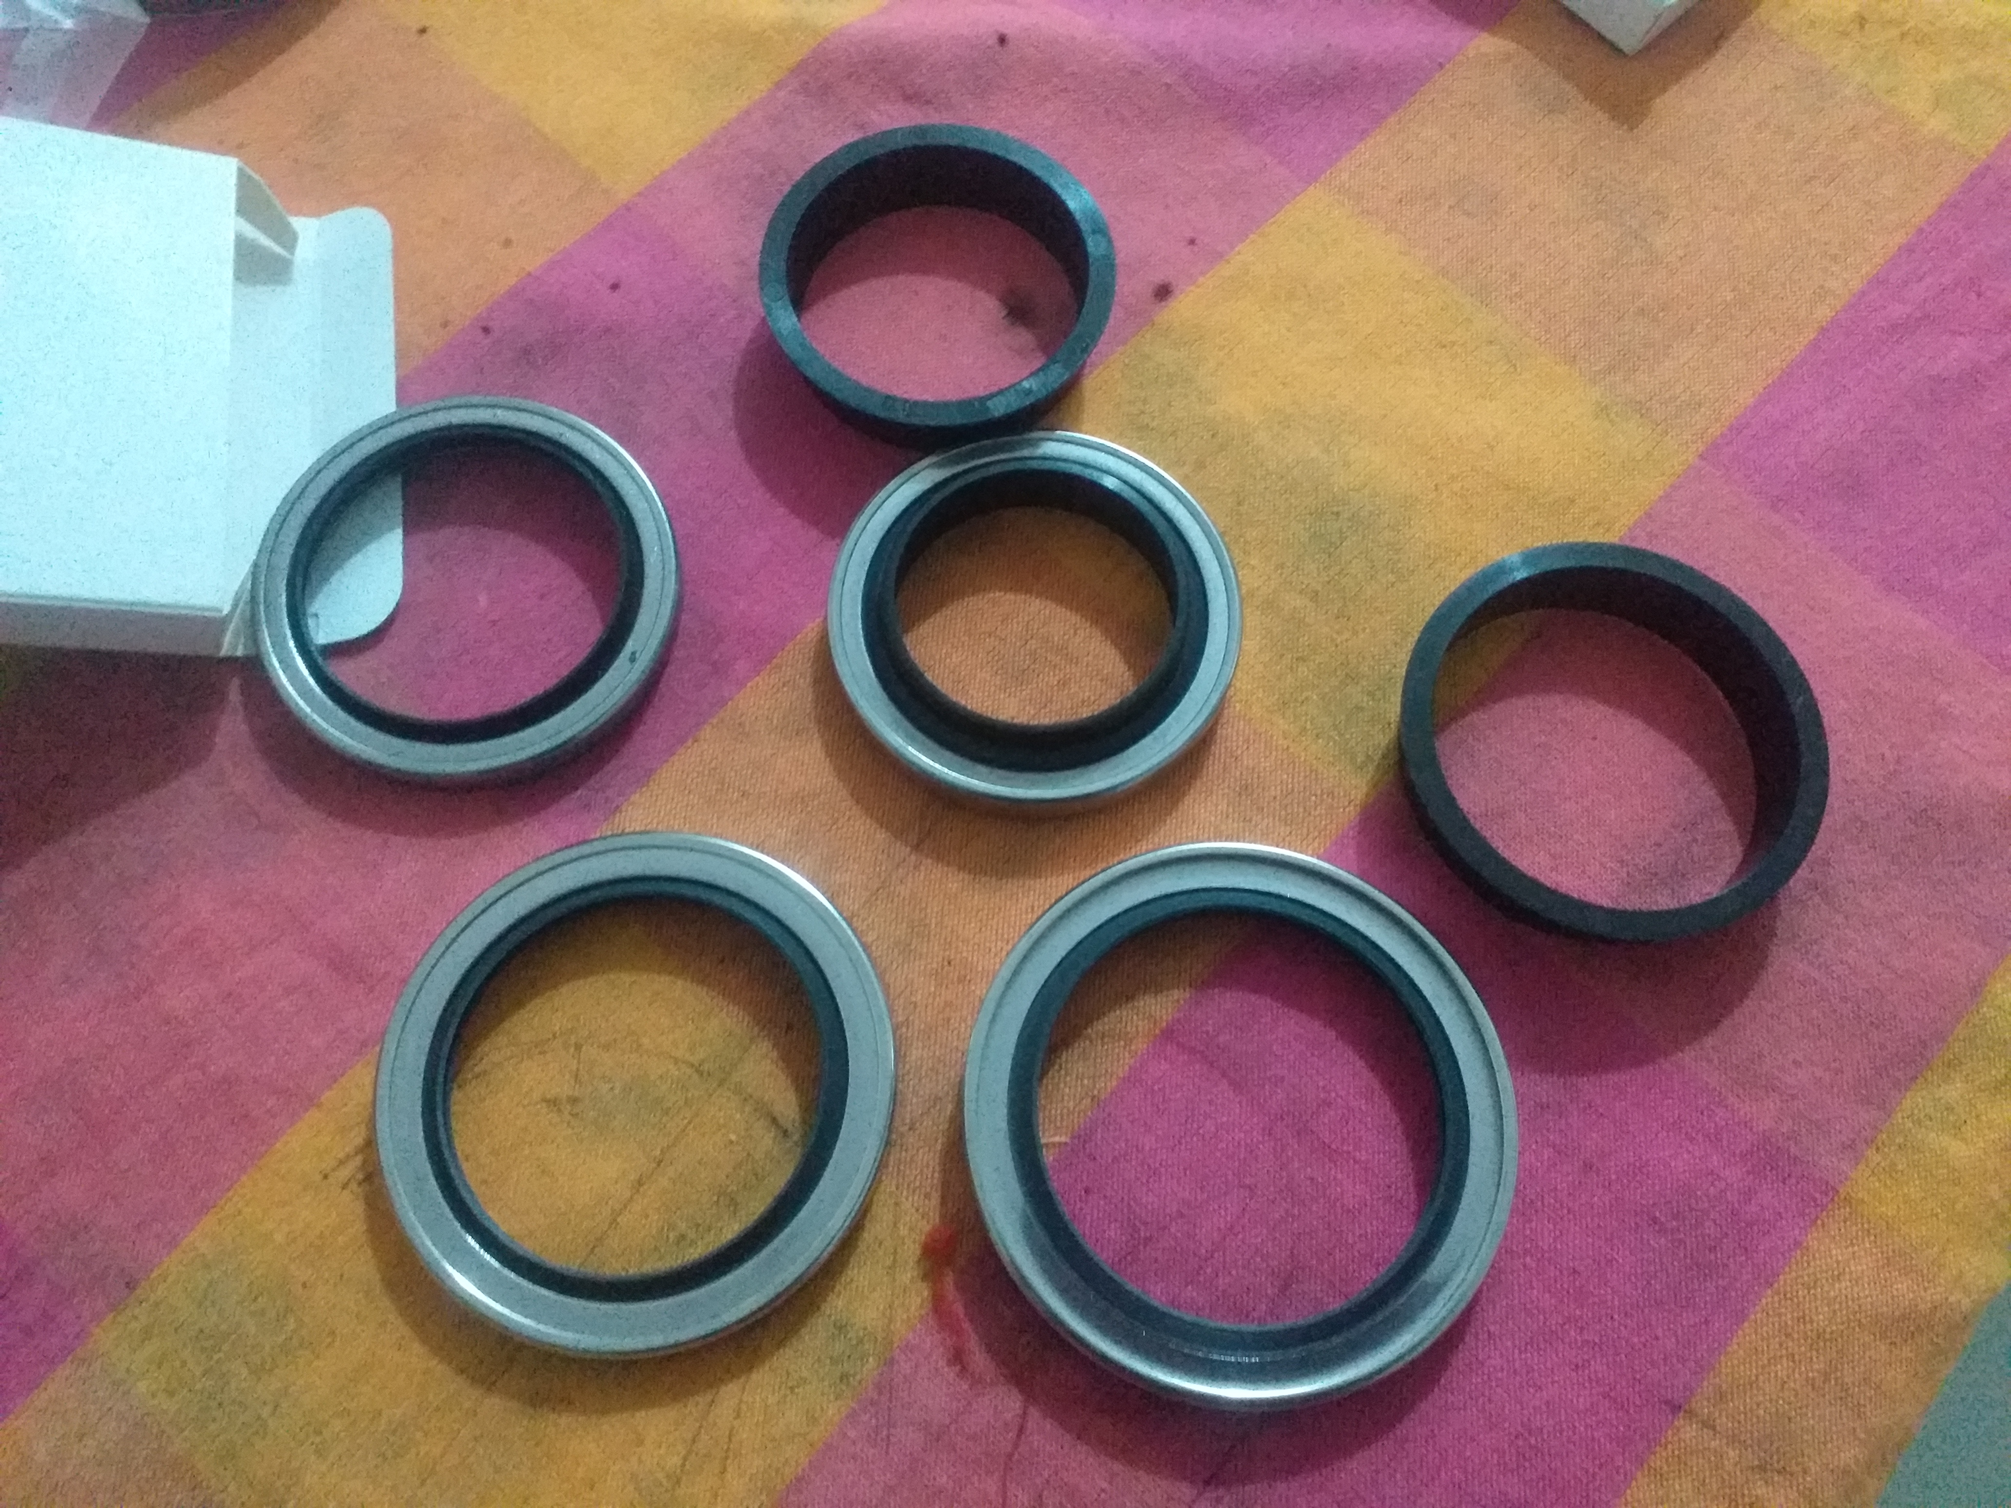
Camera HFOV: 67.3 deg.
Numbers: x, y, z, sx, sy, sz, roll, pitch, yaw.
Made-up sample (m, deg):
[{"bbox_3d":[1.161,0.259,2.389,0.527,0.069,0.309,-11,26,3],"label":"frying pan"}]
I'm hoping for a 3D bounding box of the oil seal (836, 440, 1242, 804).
[{"bbox_3d":[0.005,-0.024,0.261,0.070,0.015,0.070,0,70,-1],"label":"oil seal"}]

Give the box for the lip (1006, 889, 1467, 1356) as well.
[{"bbox_3d":[0.035,0.056,0.234,0.070,0.007,0.070,0,70,-1],"label":"lip"}]

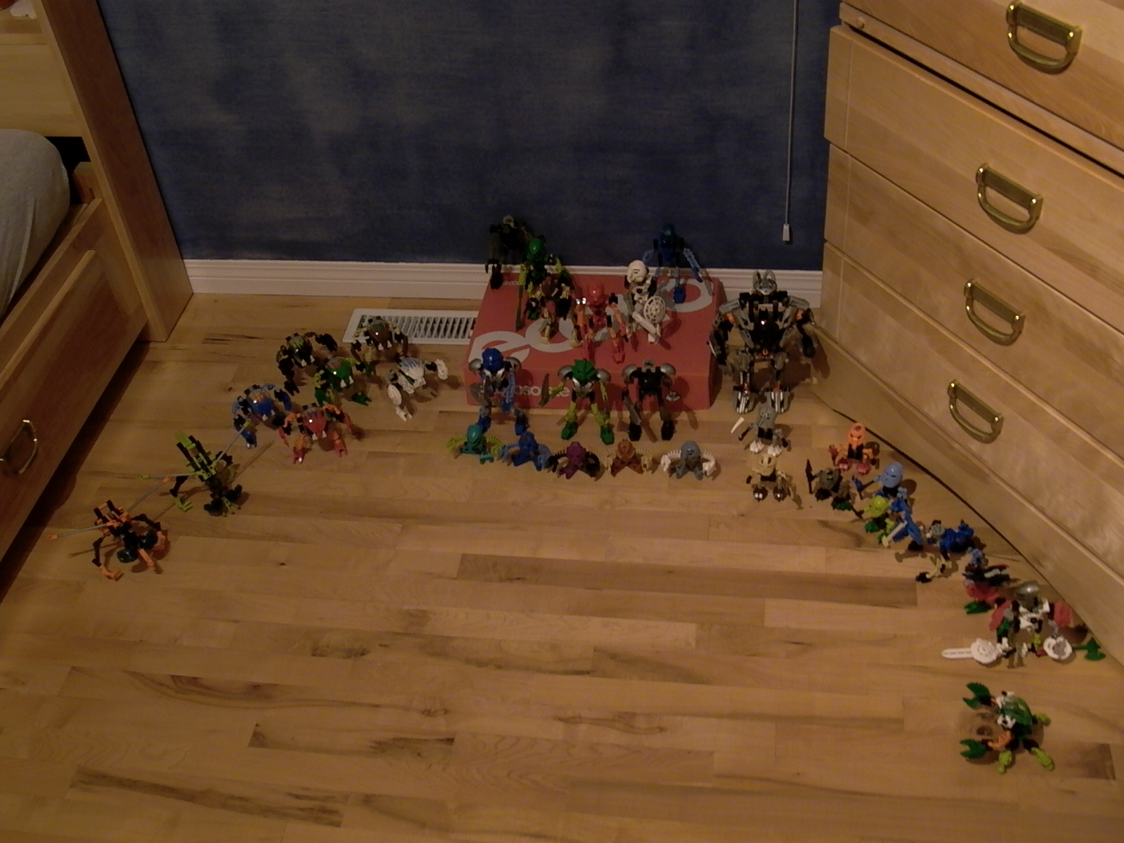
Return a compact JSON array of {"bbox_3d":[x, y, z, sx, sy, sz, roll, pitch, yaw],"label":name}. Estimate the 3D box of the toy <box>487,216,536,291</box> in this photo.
[{"bbox_3d":[-0.099,-0.358,2.577,0.106,0.165,0.081,2,42,9],"label":"toy"}]

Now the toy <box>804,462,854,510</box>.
[{"bbox_3d":[0.485,0.104,2.198,0.084,0.073,0.063,21,48,27],"label":"toy"}]

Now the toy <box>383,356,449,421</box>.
[{"bbox_3d":[-0.282,-0.080,2.354,0.122,0.086,0.082,-32,47,-26],"label":"toy"}]

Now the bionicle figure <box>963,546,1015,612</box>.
[{"bbox_3d":[0.686,0.254,1.990,0.079,0.096,0.081,30,52,33],"label":"bionicle figure"}]

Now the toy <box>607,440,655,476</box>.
[{"bbox_3d":[0.119,0.059,2.167,0.086,0.064,0.054,-4,41,2],"label":"toy"}]

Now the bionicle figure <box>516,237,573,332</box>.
[{"bbox_3d":[-0.030,-0.268,2.350,0.100,0.175,0.080,2,41,10],"label":"bionicle figure"}]

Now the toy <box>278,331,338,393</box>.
[{"bbox_3d":[-0.502,-0.135,2.440,0.118,0.088,0.082,-28,46,-23],"label":"toy"}]

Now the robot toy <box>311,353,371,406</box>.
[{"bbox_3d":[-0.427,-0.090,2.397,0.110,0.085,0.090,-22,43,-17],"label":"robot toy"}]

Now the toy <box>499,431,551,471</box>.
[{"bbox_3d":[-0.067,0.044,2.337,0.083,0.063,0.061,8,43,15],"label":"toy"}]

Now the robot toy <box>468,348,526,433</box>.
[{"bbox_3d":[-0.123,-0.072,2.383,0.096,0.184,0.086,-1,42,5],"label":"robot toy"}]

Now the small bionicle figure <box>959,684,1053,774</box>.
[{"bbox_3d":[0.610,0.417,1.695,0.125,0.065,0.125,4,42,12],"label":"small bionicle figure"}]

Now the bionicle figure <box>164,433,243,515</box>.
[{"bbox_3d":[-0.635,0.094,2.206,0.125,0.090,0.140,-32,47,-27],"label":"bionicle figure"}]

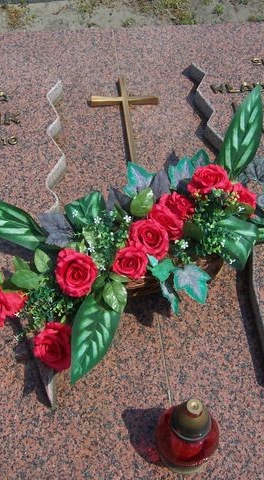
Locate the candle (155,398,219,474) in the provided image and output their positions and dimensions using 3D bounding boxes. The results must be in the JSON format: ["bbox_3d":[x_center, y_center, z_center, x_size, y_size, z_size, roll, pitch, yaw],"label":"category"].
[{"bbox_3d":[0.088,0.297,0.956,0.100,0.153,0.100,0,46,0],"label":"candle"}]

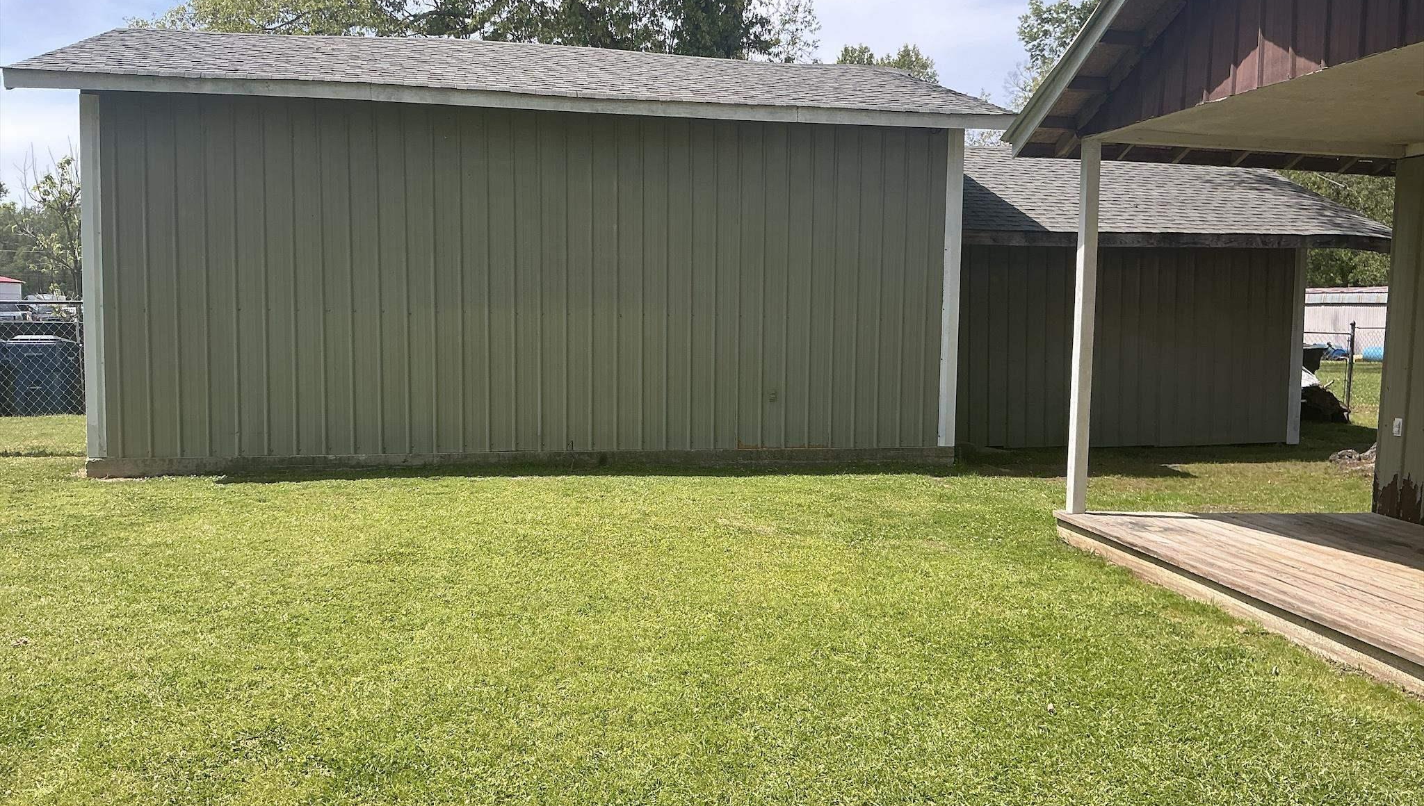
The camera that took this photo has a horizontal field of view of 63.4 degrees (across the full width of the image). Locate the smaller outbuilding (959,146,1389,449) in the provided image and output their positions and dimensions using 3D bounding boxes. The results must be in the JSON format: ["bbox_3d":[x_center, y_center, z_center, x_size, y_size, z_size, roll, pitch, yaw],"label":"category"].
[{"bbox_3d":[4.577,-1.497,15.040,5.700,3.600,4.850,0,4,-11],"label":"smaller outbuilding"}]

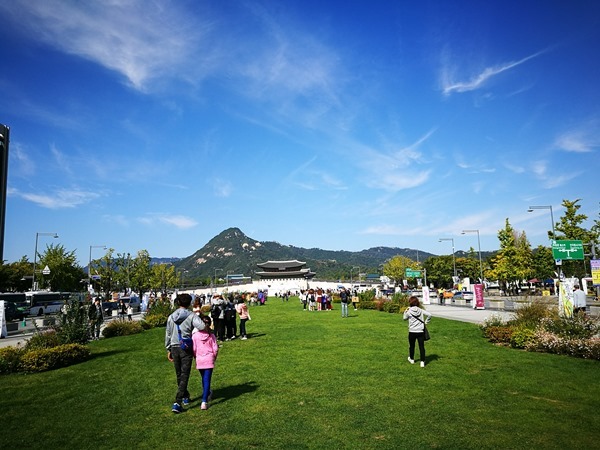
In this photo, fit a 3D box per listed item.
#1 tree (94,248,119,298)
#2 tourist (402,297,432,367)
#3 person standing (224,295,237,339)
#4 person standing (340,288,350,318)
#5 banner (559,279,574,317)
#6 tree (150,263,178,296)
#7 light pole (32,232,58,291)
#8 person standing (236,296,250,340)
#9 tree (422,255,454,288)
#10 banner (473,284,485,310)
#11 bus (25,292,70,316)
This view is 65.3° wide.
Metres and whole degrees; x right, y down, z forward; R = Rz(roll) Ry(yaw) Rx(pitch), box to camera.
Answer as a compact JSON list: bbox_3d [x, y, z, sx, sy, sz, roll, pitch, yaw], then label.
[{"bbox_3d":[-39.279,10.048,95.000,5.000,10.400,5.000,-1,-7,0],"label":"tree"},{"bbox_3d":[2.602,2.426,10.663,0.620,1.567,0.420,-3,-8,6],"label":"tourist"},{"bbox_3d":[-2.465,3.272,16.600,0.500,1.630,0.400,-2,-7,3],"label":"person standing"},{"bbox_3d":[2.635,4.501,26.829,0.560,1.730,0.420,-1,-8,3],"label":"person standing"},{"bbox_3d":[13.951,3.921,24.500,0.650,2.000,0.420,-2,-7,3],"label":"banner"},{"bbox_3d":[-40.402,16.705,139.129,8.000,10.800,8.000,-1,-8,0],"label":"tree"},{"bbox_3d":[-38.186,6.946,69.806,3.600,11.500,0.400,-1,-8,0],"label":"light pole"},{"bbox_3d":[-2.155,3.592,17.861,0.500,1.533,0.380,5,-11,-40],"label":"person standing"},{"bbox_3d":[34.720,12.748,116.269,8.200,10.600,8.200,-1,-8,0],"label":"tree"},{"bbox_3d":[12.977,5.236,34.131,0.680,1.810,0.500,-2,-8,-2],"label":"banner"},{"bbox_3d":[-37.862,11.636,69.291,2.500,3.279,11.300,-2,-8,-2],"label":"bus"}]

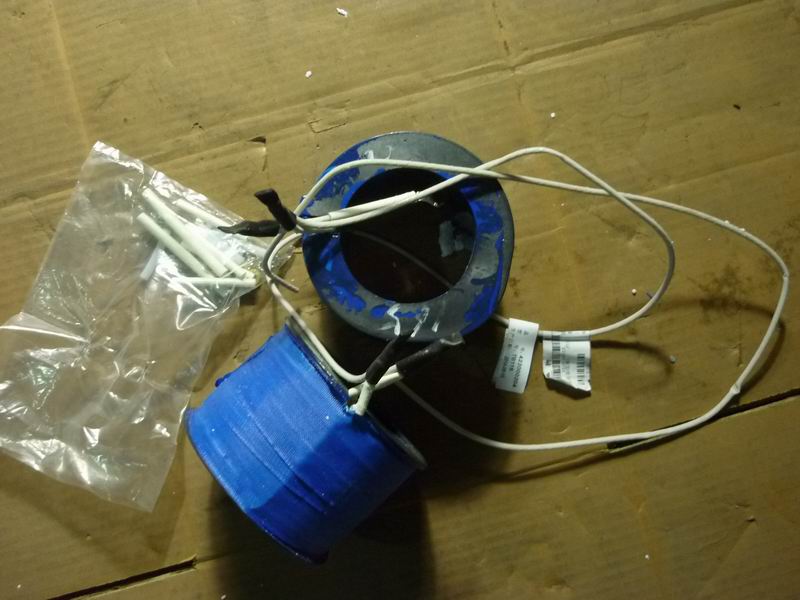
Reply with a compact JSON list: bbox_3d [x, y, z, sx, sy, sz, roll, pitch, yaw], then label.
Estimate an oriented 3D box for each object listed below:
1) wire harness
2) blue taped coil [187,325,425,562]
[{"bbox_3d":[0.070,0.004,0.393,0.274,0.075,0.152,0,88,0],"label":"wire harness"},{"bbox_3d":[-0.044,0.067,0.378,0.068,0.098,0.098,-44,88,-3],"label":"blue taped coil"}]

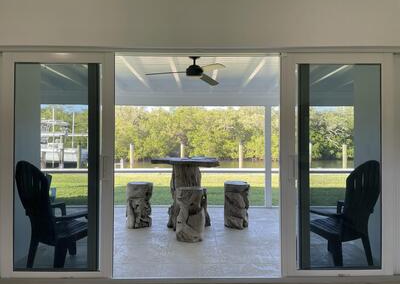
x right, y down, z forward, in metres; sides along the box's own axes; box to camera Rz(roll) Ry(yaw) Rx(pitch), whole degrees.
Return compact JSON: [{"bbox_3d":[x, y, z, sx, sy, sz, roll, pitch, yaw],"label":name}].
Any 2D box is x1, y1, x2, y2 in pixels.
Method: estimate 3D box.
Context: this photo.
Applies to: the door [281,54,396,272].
[{"bbox_3d":[1.250,0.208,2.740,1.020,2.020,0.070,0,0,-1],"label":"door"}]

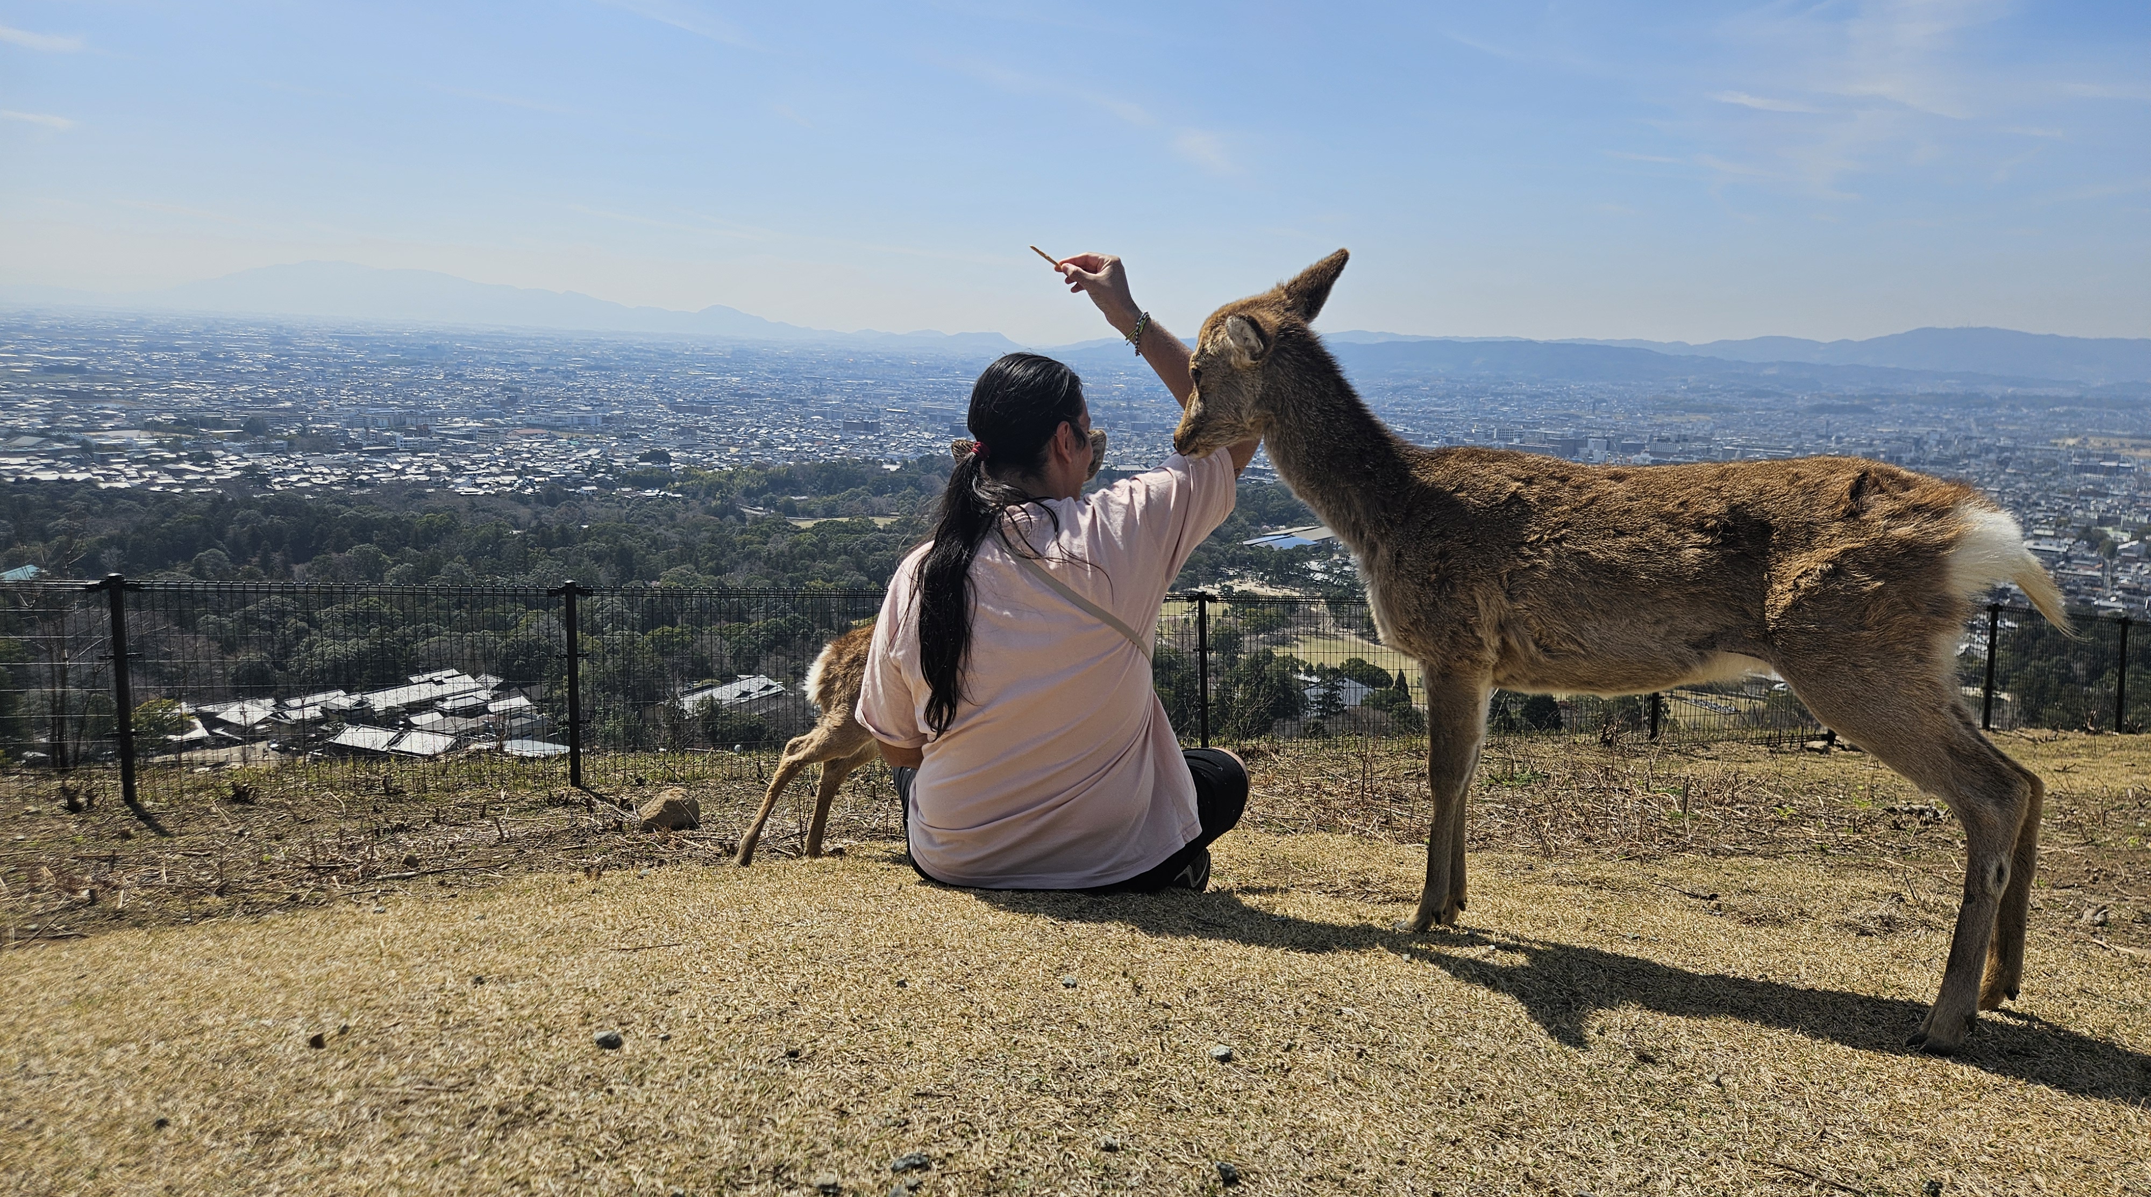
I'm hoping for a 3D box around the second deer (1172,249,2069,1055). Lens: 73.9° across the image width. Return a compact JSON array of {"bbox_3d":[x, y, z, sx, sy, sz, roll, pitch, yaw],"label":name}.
[{"bbox_3d":[0.724,0.008,2.131,1.248,1.030,0.304,7,12,25],"label":"second deer"}]

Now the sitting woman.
[{"bbox_3d":[-0.013,-0.075,2.485,0.680,1.005,0.589,4,11,8],"label":"sitting woman"}]

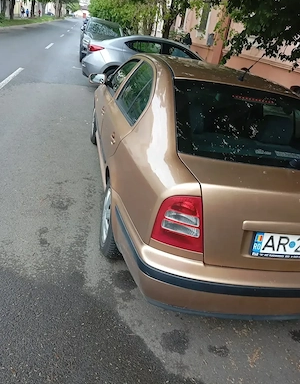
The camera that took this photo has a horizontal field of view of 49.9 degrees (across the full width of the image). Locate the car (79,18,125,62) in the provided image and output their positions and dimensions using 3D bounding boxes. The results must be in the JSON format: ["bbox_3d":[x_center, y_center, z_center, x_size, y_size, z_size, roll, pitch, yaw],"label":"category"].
[{"bbox_3d":[-1.870,-6.061,13.060,1.780,1.540,4.350,3,28,-12],"label":"car"}]

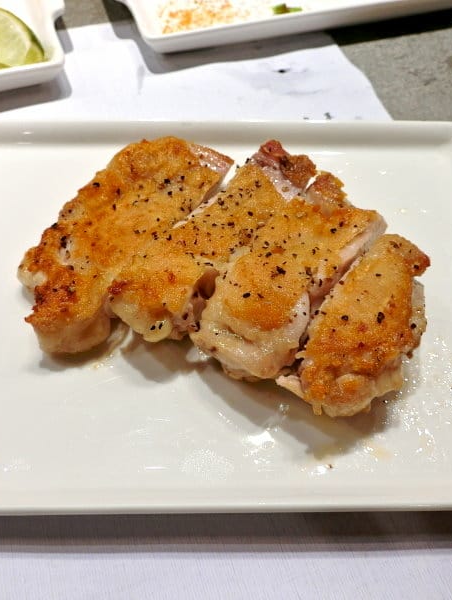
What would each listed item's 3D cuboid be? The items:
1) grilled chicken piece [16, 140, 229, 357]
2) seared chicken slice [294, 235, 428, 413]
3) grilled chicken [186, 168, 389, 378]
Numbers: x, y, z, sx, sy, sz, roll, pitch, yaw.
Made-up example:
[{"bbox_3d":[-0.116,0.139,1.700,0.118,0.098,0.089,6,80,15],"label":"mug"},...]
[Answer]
[{"bbox_3d":[-0.046,-0.033,0.253,0.054,0.024,0.119,25,60,15],"label":"grilled chicken piece"},{"bbox_3d":[0.058,0.008,0.227,0.041,0.024,0.081,28,61,17],"label":"seared chicken slice"},{"bbox_3d":[0.031,-0.015,0.241,0.046,0.025,0.102,31,61,18],"label":"grilled chicken"}]

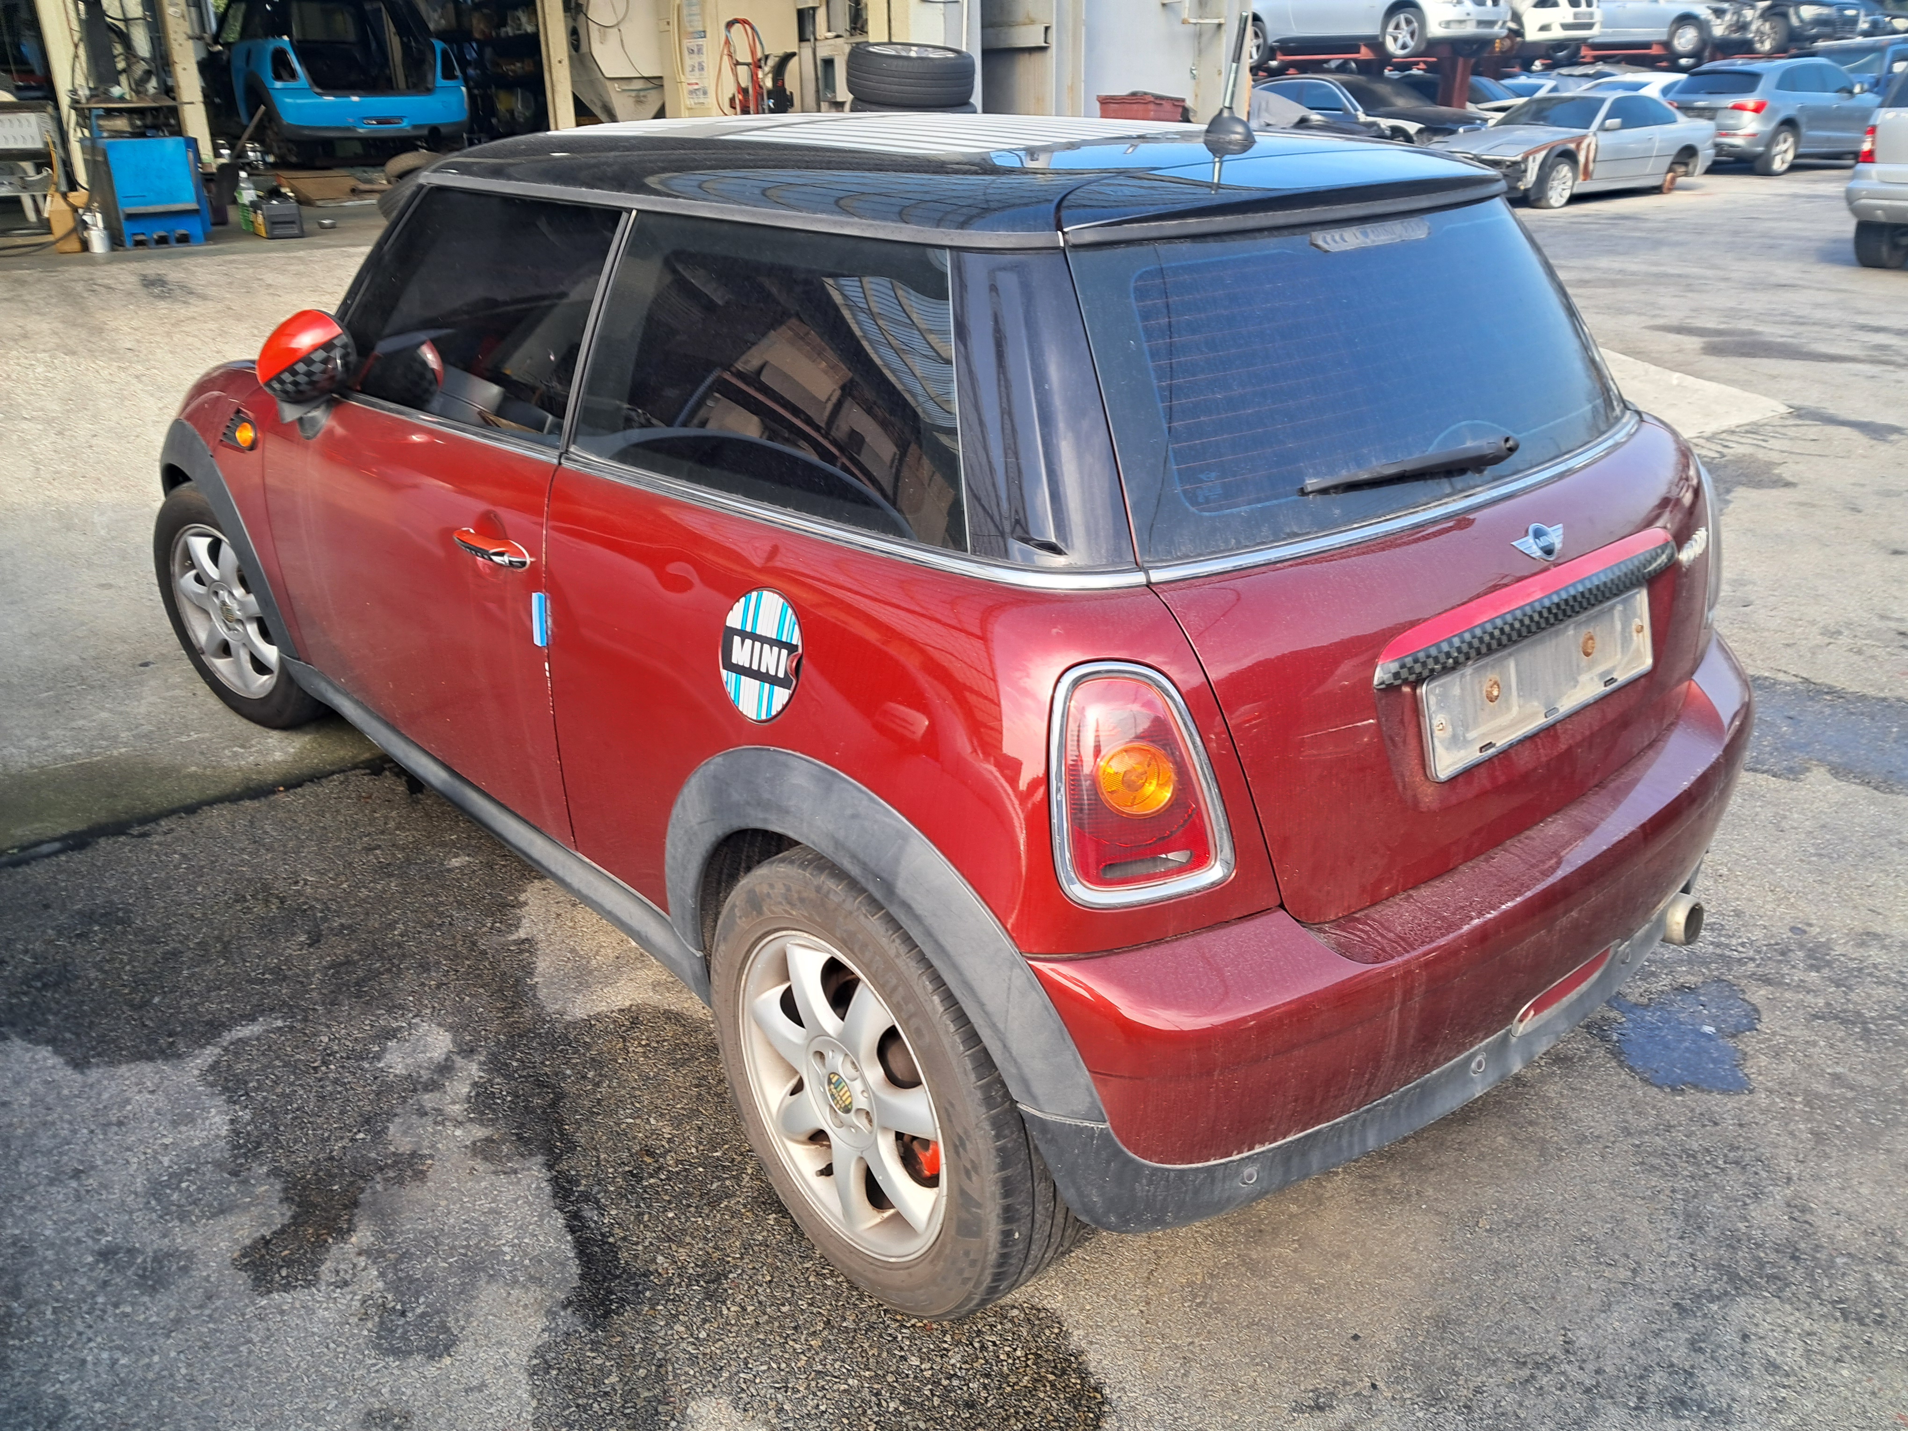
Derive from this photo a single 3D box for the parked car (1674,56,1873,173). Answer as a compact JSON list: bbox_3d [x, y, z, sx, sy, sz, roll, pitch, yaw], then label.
[{"bbox_3d":[13.461,-9.832,24.324,4.630,1.650,1.920,-16,28,-32],"label":"parked car"}]

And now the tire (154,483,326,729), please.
[{"bbox_3d":[-1.710,-0.279,3.650,0.615,0.615,0.205,15,28,31],"label":"tire"}]

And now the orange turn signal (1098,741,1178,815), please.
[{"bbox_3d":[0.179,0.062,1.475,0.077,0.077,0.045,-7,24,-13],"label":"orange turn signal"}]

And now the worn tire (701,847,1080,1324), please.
[{"bbox_3d":[-0.084,0.452,1.914,0.205,0.615,0.615,-20,30,-37],"label":"worn tire"}]

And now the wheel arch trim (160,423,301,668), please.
[{"bbox_3d":[-1.690,-0.466,3.458,0.135,0.460,0.880,-19,29,-36],"label":"wheel arch trim"}]

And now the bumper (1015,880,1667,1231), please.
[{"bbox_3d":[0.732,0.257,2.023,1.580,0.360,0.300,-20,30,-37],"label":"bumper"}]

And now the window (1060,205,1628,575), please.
[{"bbox_3d":[0.556,-0.468,1.879,1.070,0.380,0.100,-19,-5,-36],"label":"window"}]

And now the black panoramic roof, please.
[{"bbox_3d":[0.000,-0.904,2.426,1.130,0.130,1.580,-20,30,-37],"label":"black panoramic roof"}]

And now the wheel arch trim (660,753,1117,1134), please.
[{"bbox_3d":[-0.103,0.226,1.703,0.120,0.390,0.800,-19,29,-36],"label":"wheel arch trim"}]

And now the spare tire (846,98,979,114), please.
[{"bbox_3d":[-0.200,-2.942,7.400,0.645,0.225,0.645,-1,23,0],"label":"spare tire"}]

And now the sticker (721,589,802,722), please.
[{"bbox_3d":[-0.221,-0.064,1.731,0.020,0.175,0.172,-12,25,-43],"label":"sticker"}]

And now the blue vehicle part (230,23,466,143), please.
[{"bbox_3d":[-4.862,-5.212,12.238,1.660,0.840,1.150,-14,27,-28],"label":"blue vehicle part"}]

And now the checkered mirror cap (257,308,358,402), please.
[{"bbox_3d":[-1.136,-0.632,2.608,0.125,0.155,0.200,-12,26,-24],"label":"checkered mirror cap"}]

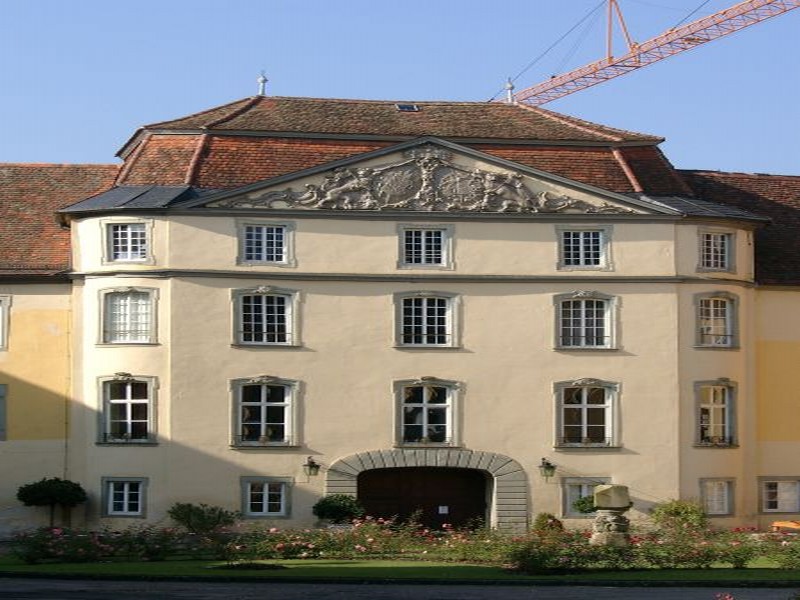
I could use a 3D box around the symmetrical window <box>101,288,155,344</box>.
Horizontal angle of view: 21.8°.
[{"bbox_3d":[-8.831,0.509,67.747,1.946,1.758,0.270,-1,-3,19],"label":"symmetrical window"}]

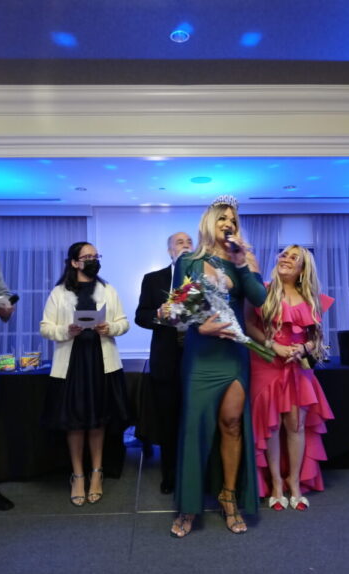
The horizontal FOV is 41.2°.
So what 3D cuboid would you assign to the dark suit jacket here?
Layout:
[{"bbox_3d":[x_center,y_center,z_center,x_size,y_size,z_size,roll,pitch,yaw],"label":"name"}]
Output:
[{"bbox_3d":[0.027,0.238,3.120,0.570,0.790,0.320,0,-1,-8],"label":"dark suit jacket"}]

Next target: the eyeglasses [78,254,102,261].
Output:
[{"bbox_3d":[-0.534,-0.184,2.900,0.140,0.042,0.130,1,-2,-40],"label":"eyeglasses"}]

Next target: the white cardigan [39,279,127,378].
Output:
[{"bbox_3d":[-0.563,0.269,2.940,0.540,0.610,0.310,0,-1,-3],"label":"white cardigan"}]

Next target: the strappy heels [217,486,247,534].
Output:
[{"bbox_3d":[0.326,1.245,2.610,0.100,0.205,0.225,0,-1,-16],"label":"strappy heels"}]

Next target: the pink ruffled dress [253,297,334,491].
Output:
[{"bbox_3d":[0.751,0.694,2.970,0.540,1.270,0.460,0,-1,8],"label":"pink ruffled dress"}]

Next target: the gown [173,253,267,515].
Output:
[{"bbox_3d":[0.256,0.543,2.640,0.500,1.480,0.400,0,-1,-10],"label":"gown"}]

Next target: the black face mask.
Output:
[{"bbox_3d":[-0.519,-0.115,2.890,0.135,0.120,0.090,1,-2,-40],"label":"black face mask"}]

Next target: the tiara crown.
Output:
[{"bbox_3d":[0.282,-0.482,2.620,0.160,0.075,0.130,1,-1,-24],"label":"tiara crown"}]

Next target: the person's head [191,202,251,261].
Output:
[{"bbox_3d":[0.263,-0.318,2.660,0.280,0.320,0.240,1,-1,-22],"label":"person's head"}]

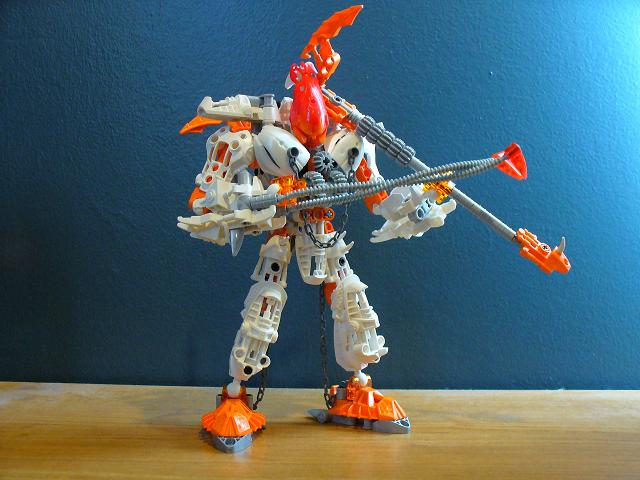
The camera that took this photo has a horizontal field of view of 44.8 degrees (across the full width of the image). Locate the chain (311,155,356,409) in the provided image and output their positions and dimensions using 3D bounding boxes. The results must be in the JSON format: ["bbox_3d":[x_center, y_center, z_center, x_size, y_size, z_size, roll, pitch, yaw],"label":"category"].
[{"bbox_3d":[0.009,0.027,0.512,0.028,0.166,0.032,0,2,-11],"label":"chain"}]

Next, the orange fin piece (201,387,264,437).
[{"bbox_3d":[-0.054,0.107,0.491,0.040,0.026,0.042,0,2,-5],"label":"orange fin piece"}]

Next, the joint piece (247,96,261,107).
[{"bbox_3d":[-0.043,-0.090,0.505,0.009,0.007,0.008,0,2,-11],"label":"joint piece"}]

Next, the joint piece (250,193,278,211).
[{"bbox_3d":[-0.035,-0.024,0.482,0.018,0.011,0.009,-6,0,-6],"label":"joint piece"}]

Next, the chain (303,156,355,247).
[{"bbox_3d":[0.006,-0.024,0.495,0.034,0.058,0.018,0,2,-14],"label":"chain"}]

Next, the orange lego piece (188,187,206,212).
[{"bbox_3d":[-0.078,-0.026,0.495,0.013,0.017,0.014,0,2,-11],"label":"orange lego piece"}]

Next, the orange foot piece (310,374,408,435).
[{"bbox_3d":[0.026,0.108,0.526,0.077,0.035,0.041,2,3,37],"label":"orange foot piece"}]

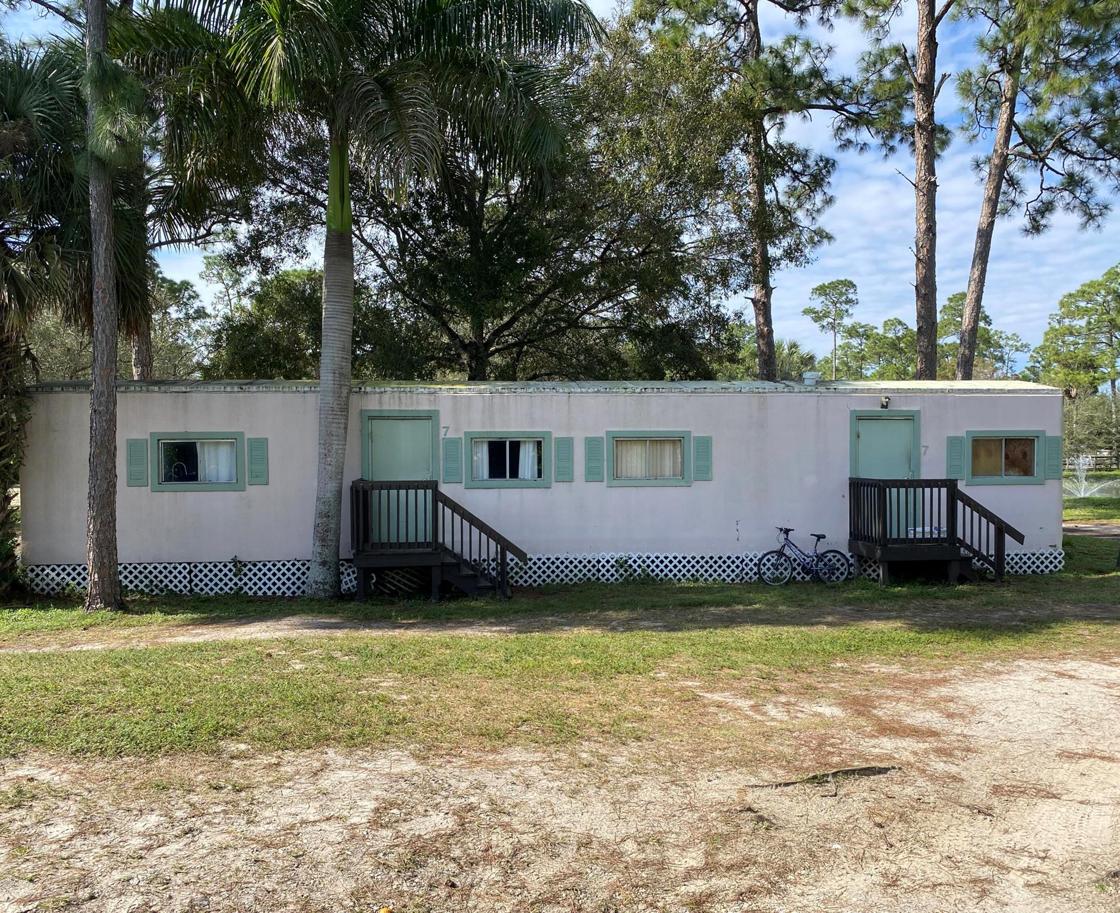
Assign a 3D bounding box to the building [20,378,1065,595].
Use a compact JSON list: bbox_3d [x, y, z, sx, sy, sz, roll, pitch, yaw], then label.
[{"bbox_3d":[-0.013,0.329,15.937,16.293,3.360,3.450,0,1,-5],"label":"building"}]

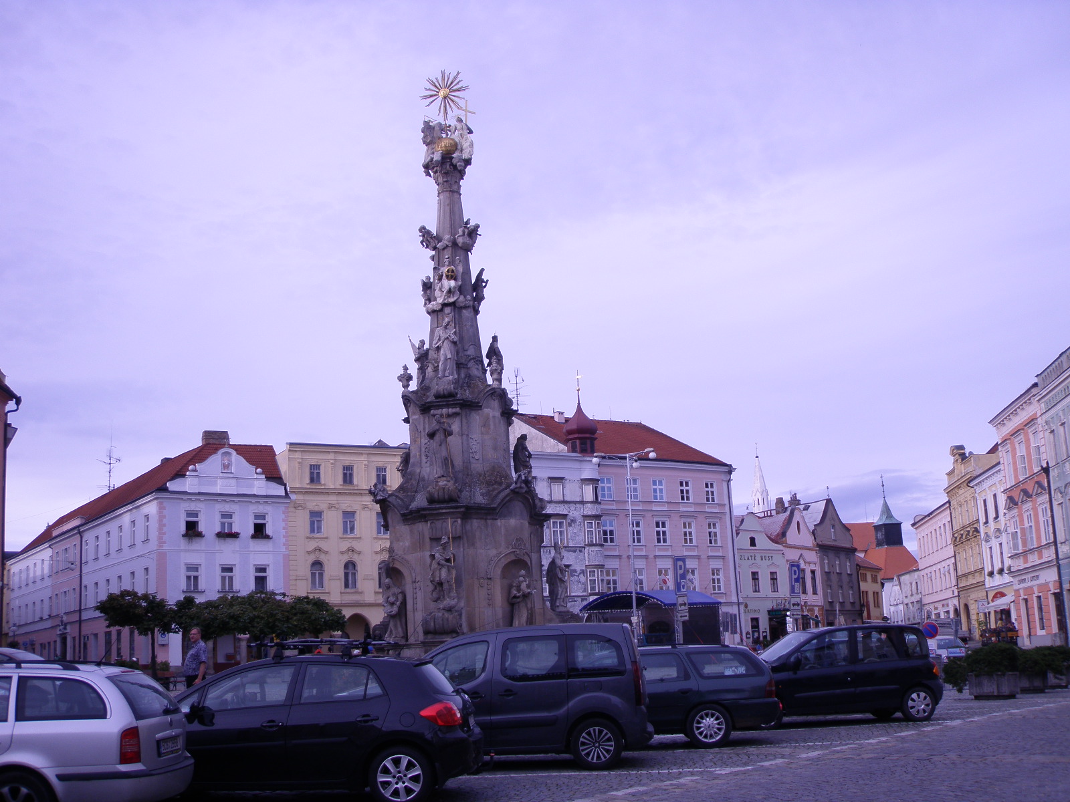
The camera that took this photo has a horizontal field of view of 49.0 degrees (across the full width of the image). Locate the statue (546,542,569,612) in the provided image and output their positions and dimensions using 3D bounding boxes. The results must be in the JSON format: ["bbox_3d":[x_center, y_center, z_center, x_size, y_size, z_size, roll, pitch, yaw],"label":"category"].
[{"bbox_3d":[0.700,5.557,37.135,0.700,2.150,0.780,0,-12,-13],"label":"statue"}]

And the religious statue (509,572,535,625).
[{"bbox_3d":[-0.368,5.946,34.412,0.650,1.950,0.750,-13,-15,41],"label":"religious statue"}]

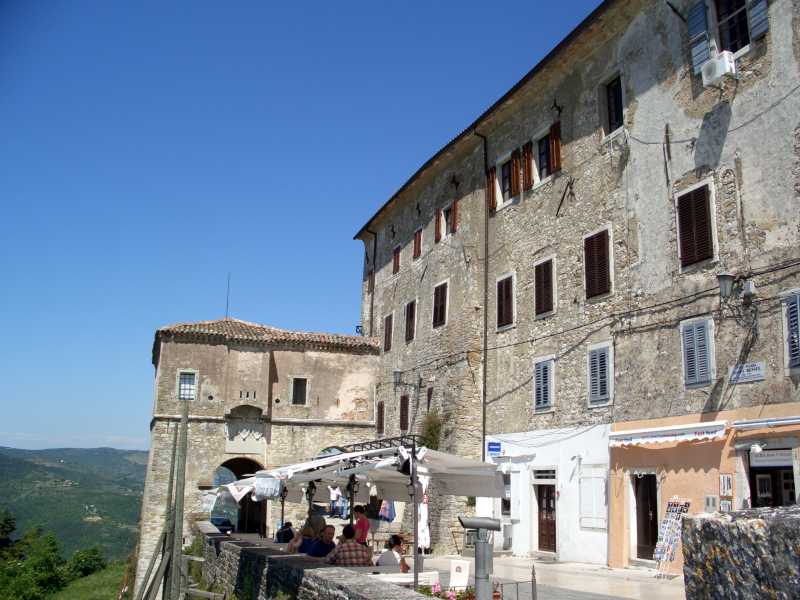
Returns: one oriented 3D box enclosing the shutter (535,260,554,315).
[{"bbox_3d":[4.365,-0.370,23.065,0.080,1.570,0.920,6,-14,-22],"label":"shutter"}]

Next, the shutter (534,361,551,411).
[{"bbox_3d":[4.214,2.539,22.493,0.080,1.450,0.800,6,-14,-22],"label":"shutter"}]

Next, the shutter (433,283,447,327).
[{"bbox_3d":[1.716,0.247,32.337,0.060,1.760,1.100,7,-14,-22],"label":"shutter"}]

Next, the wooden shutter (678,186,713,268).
[{"bbox_3d":[7.210,-1.785,18.621,0.060,1.820,1.040,7,-14,-20],"label":"wooden shutter"}]

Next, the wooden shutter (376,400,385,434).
[{"bbox_3d":[-0.898,5.492,35.500,0.080,1.500,1.000,4,-13,-19],"label":"wooden shutter"}]

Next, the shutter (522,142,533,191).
[{"bbox_3d":[4.470,-4.659,26.617,0.060,1.680,0.540,7,-14,-20],"label":"shutter"}]

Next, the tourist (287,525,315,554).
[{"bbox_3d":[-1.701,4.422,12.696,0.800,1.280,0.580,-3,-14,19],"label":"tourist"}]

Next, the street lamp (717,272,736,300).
[{"bbox_3d":[6.571,-0.272,15.350,0.360,0.560,0.360,5,-13,-22],"label":"street lamp"}]

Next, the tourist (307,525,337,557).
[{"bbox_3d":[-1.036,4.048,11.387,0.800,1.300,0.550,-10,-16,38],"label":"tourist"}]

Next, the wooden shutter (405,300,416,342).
[{"bbox_3d":[0.512,0.994,35.312,0.060,1.760,1.000,7,-14,-22],"label":"wooden shutter"}]

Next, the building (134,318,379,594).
[{"bbox_3d":[-7.822,8.144,42.204,11.648,14.155,9.000,5,-14,-16],"label":"building"}]

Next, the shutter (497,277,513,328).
[{"bbox_3d":[3.815,0.087,27.787,0.050,1.708,1.075,6,-14,-20],"label":"shutter"}]

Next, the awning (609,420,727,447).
[{"bbox_3d":[6.440,3.296,18.439,0.360,0.350,4.100,7,-16,-20],"label":"awning"}]

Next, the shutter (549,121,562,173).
[{"bbox_3d":[5.199,-5.123,25.589,0.050,1.746,0.632,6,-14,-20],"label":"shutter"}]

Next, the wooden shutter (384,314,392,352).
[{"bbox_3d":[-0.572,1.685,38.002,0.060,1.740,0.950,7,-14,-22],"label":"wooden shutter"}]

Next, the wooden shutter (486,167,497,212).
[{"bbox_3d":[3.590,-4.354,29.800,0.050,1.743,0.600,6,-14,-20],"label":"wooden shutter"}]

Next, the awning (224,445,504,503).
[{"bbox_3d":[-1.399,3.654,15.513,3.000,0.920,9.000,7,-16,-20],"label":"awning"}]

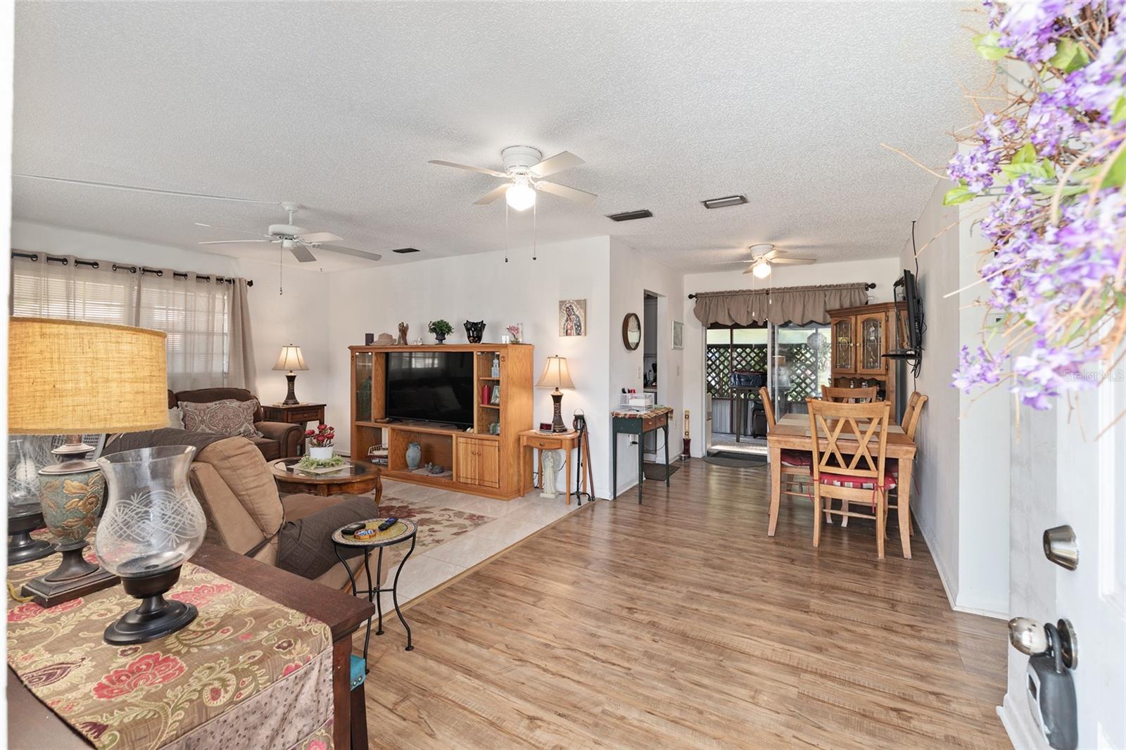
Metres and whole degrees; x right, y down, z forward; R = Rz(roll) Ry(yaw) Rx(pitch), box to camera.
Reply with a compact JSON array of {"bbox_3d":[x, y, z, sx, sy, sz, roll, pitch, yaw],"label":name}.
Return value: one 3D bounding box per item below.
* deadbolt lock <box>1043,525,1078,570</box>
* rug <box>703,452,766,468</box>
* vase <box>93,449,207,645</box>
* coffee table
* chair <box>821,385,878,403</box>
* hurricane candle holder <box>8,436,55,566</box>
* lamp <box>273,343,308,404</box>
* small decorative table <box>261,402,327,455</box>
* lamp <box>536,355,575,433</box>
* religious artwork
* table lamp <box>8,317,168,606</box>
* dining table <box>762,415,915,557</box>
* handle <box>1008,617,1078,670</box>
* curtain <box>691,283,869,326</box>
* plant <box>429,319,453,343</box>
[{"bbox_3d":[0.741,0.257,0.698,0.033,0.065,0.065,1,2,31],"label":"deadbolt lock"},{"bbox_3d":[2.204,1.091,5.980,0.820,0.015,0.620,1,2,31],"label":"rug"},{"bbox_3d":[-0.864,0.349,0.981,0.173,0.357,0.173,1,2,31],"label":"vase"},{"bbox_3d":[-1.950,0.962,3.760,1.150,0.450,0.690,1,2,31],"label":"coffee table"},{"bbox_3d":[2.757,0.639,4.528,0.480,1.020,0.550,1,2,31],"label":"chair"},{"bbox_3d":[-1.540,0.340,1.331,0.173,0.357,0.173,1,2,31],"label":"hurricane candle holder"},{"bbox_3d":[-3.249,-0.005,5.600,0.375,0.720,0.375,1,2,31],"label":"lamp"},{"bbox_3d":[-3.248,0.719,5.680,0.480,0.730,0.530,1,2,31],"label":"small decorative table"},{"bbox_3d":[-0.062,0.177,4.400,0.375,0.720,0.375,0,2,0],"label":"lamp"},{"bbox_3d":[0.090,-0.541,4.505,0.287,0.345,0.025,1,2,31],"label":"religious artwork"},{"bbox_3d":[-1.196,0.205,1.133,0.360,0.635,0.360,1,2,31],"label":"table lamp"},{"bbox_3d":[2.264,0.795,3.873,0.885,0.755,1.470,1,2,31],"label":"dining table"},{"bbox_3d":[0.722,0.397,0.705,0.070,0.067,0.067,1,2,31],"label":"handle"},{"bbox_3d":[2.515,-0.810,5.614,1.930,0.400,0.120,1,2,31],"label":"curtain"},{"bbox_3d":[-1.312,-0.464,5.050,0.260,0.275,0.250,0,2,0],"label":"plant"}]

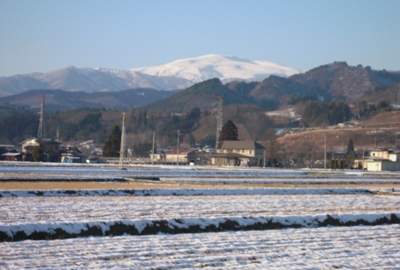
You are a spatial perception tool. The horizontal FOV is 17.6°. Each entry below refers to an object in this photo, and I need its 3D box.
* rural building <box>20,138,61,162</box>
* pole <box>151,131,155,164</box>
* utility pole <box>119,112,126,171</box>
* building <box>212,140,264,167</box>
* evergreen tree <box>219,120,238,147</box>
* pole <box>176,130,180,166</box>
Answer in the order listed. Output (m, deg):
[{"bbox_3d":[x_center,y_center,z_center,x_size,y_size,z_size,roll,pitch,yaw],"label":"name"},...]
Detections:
[{"bbox_3d":[-52.928,5.017,430.000,8.500,7.700,10.000,0,-1,33],"label":"rural building"},{"bbox_3d":[-14.794,4.277,410.000,0.400,10.700,0.400,1,-1,10],"label":"pole"},{"bbox_3d":[-16.956,1.497,285.000,1.600,12.400,1.600,1,-1,10],"label":"utility pole"},{"bbox_3d":[11.710,5.840,402.000,14.000,8.500,10.000,1,-1,22],"label":"building"},{"bbox_3d":[9.261,2.627,425.000,7.000,15.000,7.000,1,-1,0],"label":"evergreen tree"},{"bbox_3d":[-6.811,3.960,410.000,1.300,11.200,0.400,1,-1,10],"label":"pole"}]

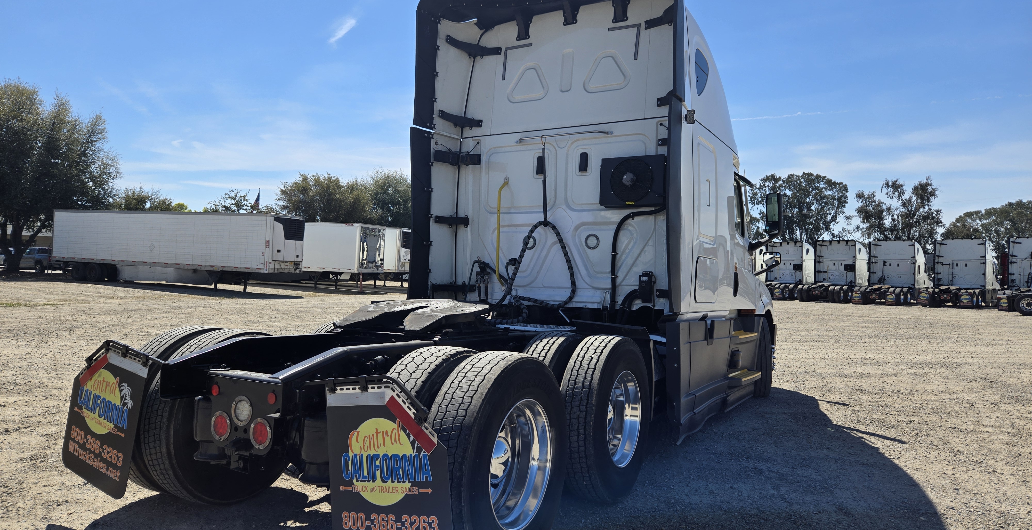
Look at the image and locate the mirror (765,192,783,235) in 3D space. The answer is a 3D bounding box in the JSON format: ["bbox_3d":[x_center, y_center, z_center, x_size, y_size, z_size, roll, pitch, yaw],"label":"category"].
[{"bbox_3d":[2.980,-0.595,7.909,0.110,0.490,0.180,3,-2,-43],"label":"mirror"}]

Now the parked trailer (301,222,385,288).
[{"bbox_3d":[-16.193,-0.673,45.087,16.150,4.057,2.600,2,0,25],"label":"parked trailer"}]

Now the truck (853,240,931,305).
[{"bbox_3d":[22.766,0.475,40.892,2.600,3.920,8.100,0,-2,45],"label":"truck"}]

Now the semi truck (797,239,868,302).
[{"bbox_3d":[20.731,0.437,43.656,2.600,3.920,8.100,0,-2,44],"label":"semi truck"}]

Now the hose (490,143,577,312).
[{"bbox_3d":[0.147,-0.349,6.088,0.780,1.492,0.330,1,-2,29],"label":"hose"}]

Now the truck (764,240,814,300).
[{"bbox_3d":[19.123,0.409,47.534,8.100,3.920,2.600,3,-2,-45],"label":"truck"}]

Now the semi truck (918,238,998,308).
[{"bbox_3d":[26.045,0.499,39.795,8.100,3.920,2.600,3,-2,-45],"label":"semi truck"}]

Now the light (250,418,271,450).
[{"bbox_3d":[-1.176,0.778,3.158,0.141,0.141,0.045,1,-2,29],"label":"light"}]

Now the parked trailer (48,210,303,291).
[{"bbox_3d":[-19.141,-0.791,38.318,16.530,4.122,2.600,3,0,23],"label":"parked trailer"}]

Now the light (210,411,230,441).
[{"bbox_3d":[-1.417,0.775,3.294,0.141,0.141,0.045,1,-2,29],"label":"light"}]

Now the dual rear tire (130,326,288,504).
[{"bbox_3d":[-1.833,0.886,4.168,0.610,0.995,0.995,1,-2,29],"label":"dual rear tire"}]

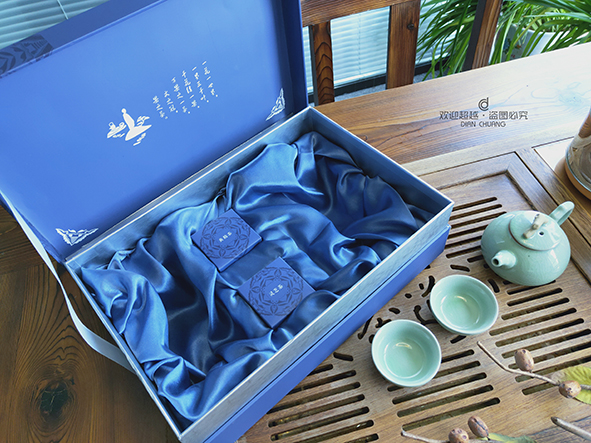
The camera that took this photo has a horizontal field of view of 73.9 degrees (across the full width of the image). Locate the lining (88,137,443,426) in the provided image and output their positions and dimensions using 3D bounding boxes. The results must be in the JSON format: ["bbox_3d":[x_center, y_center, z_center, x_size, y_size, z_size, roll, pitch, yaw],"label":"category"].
[{"bbox_3d":[-0.031,0.040,0.473,0.337,0.069,0.209,-37,60,-21],"label":"lining"}]

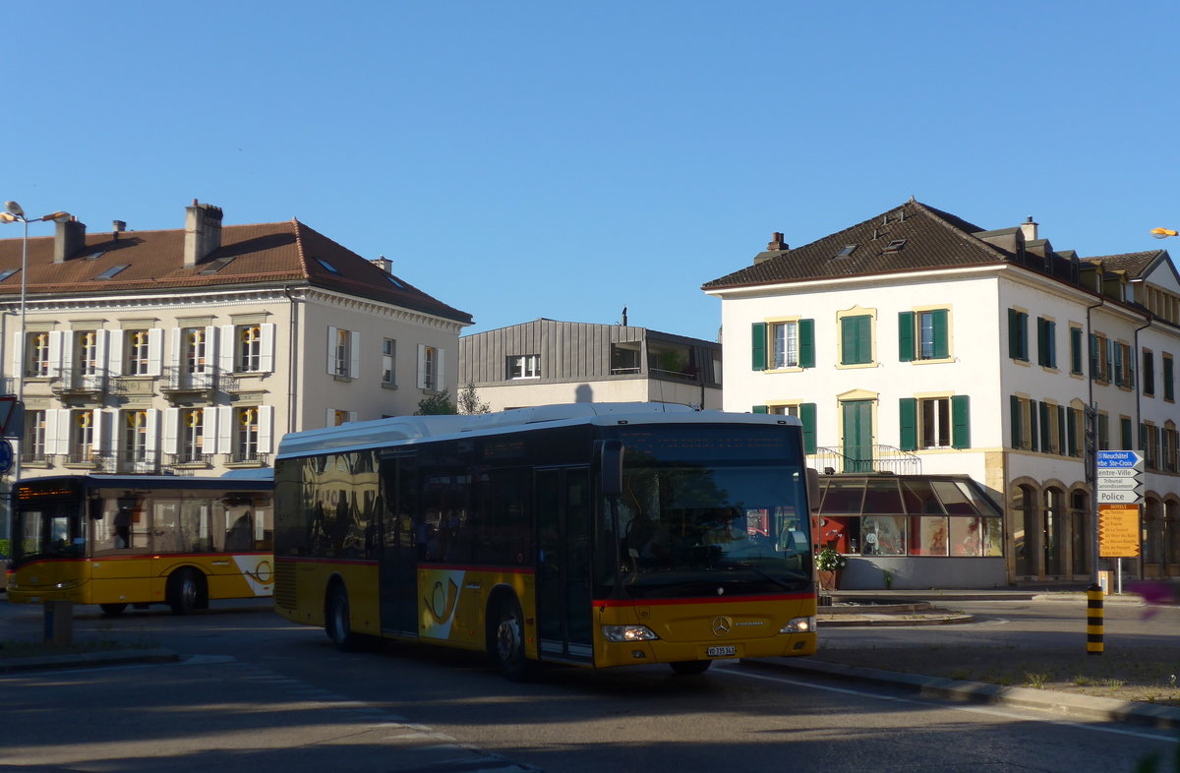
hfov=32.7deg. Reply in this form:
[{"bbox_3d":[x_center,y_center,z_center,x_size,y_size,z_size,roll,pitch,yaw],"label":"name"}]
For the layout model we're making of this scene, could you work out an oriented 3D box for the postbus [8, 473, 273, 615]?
[{"bbox_3d":[-6.984,3.273,43.527,2.550,3.020,12.000,-4,-5,38],"label":"postbus"}]

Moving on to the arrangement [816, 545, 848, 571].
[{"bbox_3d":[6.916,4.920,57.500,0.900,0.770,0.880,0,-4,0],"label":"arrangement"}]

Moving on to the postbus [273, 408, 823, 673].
[{"bbox_3d":[-1.160,1.880,25.245,2.550,3.080,11.950,1,-4,-25],"label":"postbus"}]

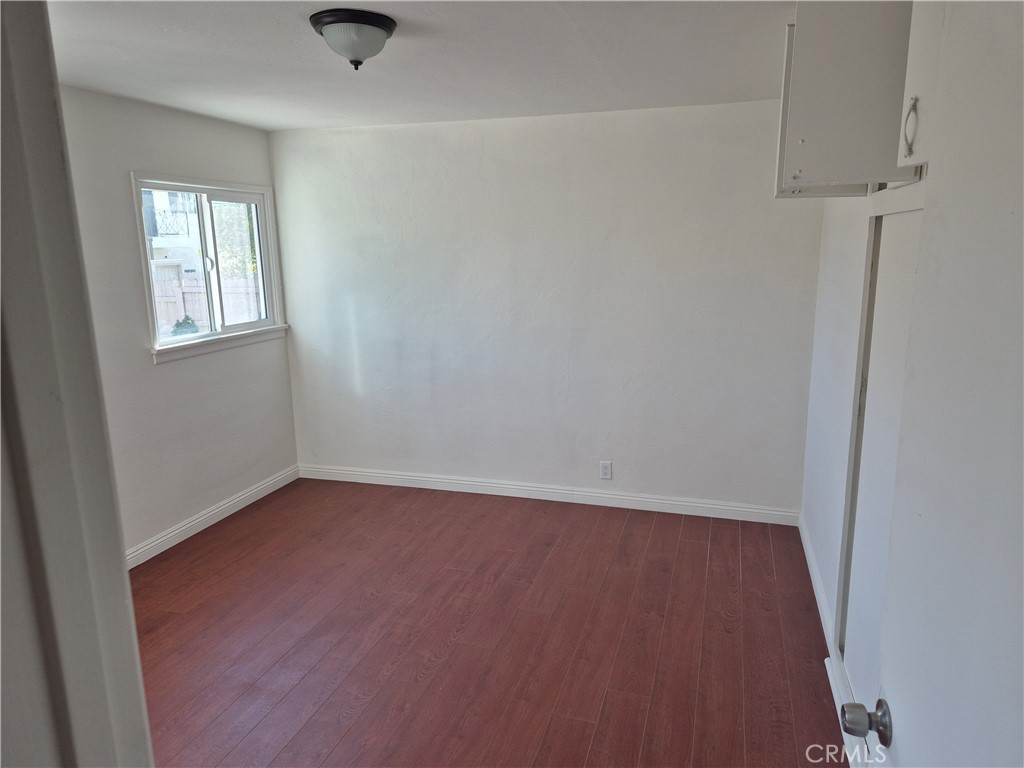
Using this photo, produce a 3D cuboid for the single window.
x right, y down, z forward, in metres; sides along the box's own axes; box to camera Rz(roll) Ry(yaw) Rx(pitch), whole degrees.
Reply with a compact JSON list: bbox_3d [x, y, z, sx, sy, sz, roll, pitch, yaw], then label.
[{"bbox_3d":[-1.808,-0.753,4.179,0.090,0.955,1.160,3,12,17],"label":"single window"}]

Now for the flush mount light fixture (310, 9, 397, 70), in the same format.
[{"bbox_3d":[-0.545,-1.173,2.368,0.295,0.153,0.295,-1,12,0],"label":"flush mount light fixture"}]

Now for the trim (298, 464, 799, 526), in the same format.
[{"bbox_3d":[0.068,0.727,4.563,3.440,0.096,0.024,3,12,17],"label":"trim"}]

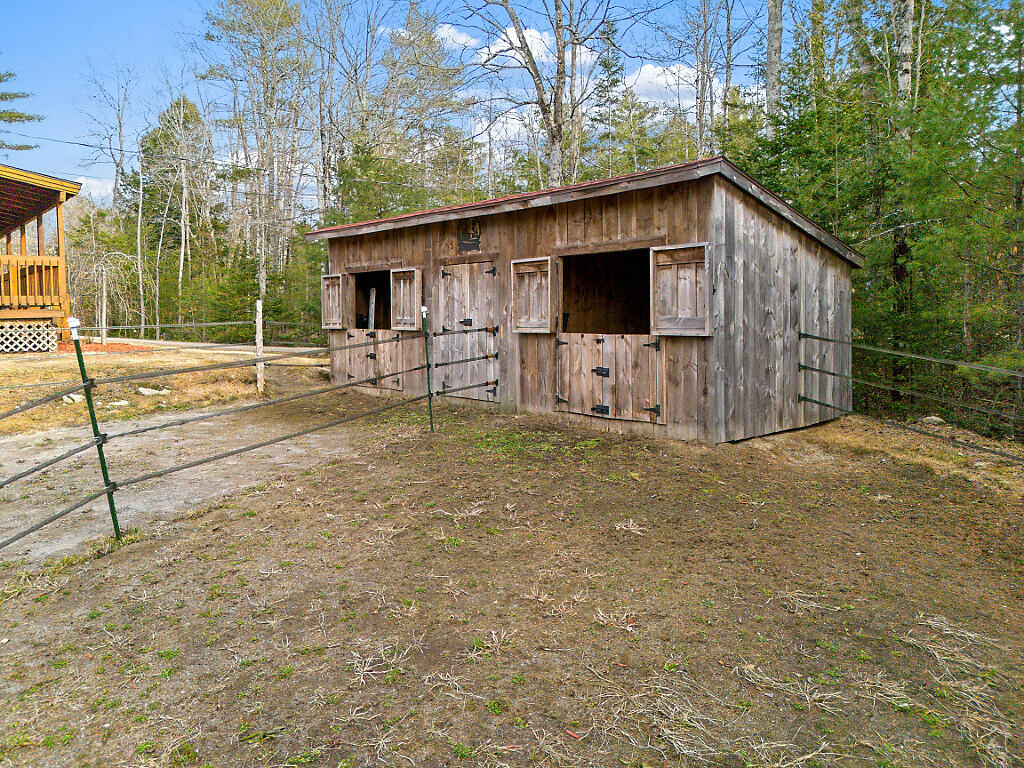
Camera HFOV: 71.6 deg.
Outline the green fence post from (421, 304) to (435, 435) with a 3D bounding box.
[{"bbox_3d":[-0.994,-0.167,8.479,0.065,1.498,0.065,-1,6,19],"label":"green fence post"}]

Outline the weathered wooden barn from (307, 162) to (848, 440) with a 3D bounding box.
[{"bbox_3d":[0.553,-1.208,11.609,3.858,2.959,8.555,-5,7,-43],"label":"weathered wooden barn"}]

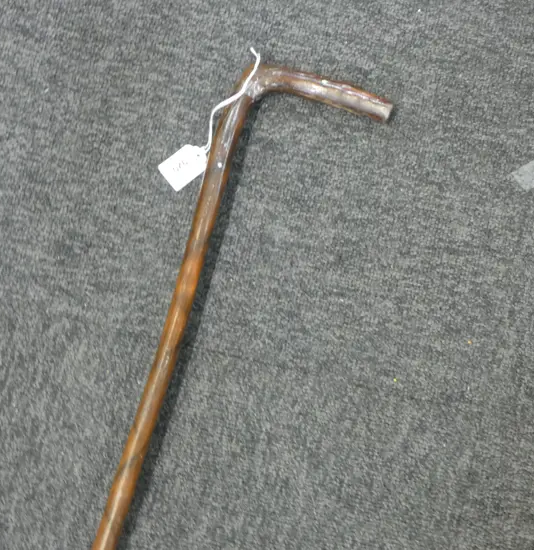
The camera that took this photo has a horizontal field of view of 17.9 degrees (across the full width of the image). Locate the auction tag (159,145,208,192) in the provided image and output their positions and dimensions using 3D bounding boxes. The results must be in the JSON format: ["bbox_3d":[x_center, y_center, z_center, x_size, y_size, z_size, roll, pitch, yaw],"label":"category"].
[{"bbox_3d":[-0.070,-0.096,1.473,0.043,0.001,0.030,-37,77,7],"label":"auction tag"}]

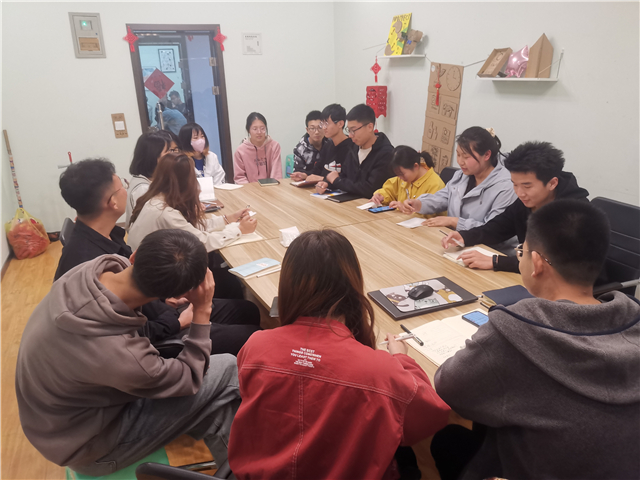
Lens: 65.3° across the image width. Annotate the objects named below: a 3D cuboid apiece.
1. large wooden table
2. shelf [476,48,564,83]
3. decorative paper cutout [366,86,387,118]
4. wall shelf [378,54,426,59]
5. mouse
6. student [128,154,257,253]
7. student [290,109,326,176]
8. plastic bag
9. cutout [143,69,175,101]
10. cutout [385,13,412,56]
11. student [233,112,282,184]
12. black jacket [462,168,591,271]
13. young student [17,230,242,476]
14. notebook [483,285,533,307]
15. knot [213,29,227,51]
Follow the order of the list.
[{"bbox_3d":[0.036,0.306,2.921,1.200,0.750,2.970,-10,20,-23],"label":"large wooden table"},{"bbox_3d":[1.330,-1.183,3.395,0.156,0.194,0.586,-10,21,-23],"label":"shelf"},{"bbox_3d":[0.547,-1.331,4.883,0.143,0.306,0.143,14,24,38],"label":"decorative paper cutout"},{"bbox_3d":[0.738,-1.678,4.572,0.156,0.024,0.571,-10,21,-23],"label":"wall shelf"},{"bbox_3d":[0.387,0.193,1.918,0.105,0.038,0.066,-12,21,-26],"label":"mouse"},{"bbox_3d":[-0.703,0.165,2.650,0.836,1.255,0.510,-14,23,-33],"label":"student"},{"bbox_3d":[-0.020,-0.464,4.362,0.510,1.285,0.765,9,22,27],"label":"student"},{"bbox_3d":[-2.775,-0.067,4.736,0.326,0.439,0.296,-15,23,-33],"label":"plastic bag"},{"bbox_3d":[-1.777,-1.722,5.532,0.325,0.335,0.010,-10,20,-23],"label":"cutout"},{"bbox_3d":[0.759,-1.954,4.760,0.020,0.380,0.300,3,15,-27],"label":"cutout"},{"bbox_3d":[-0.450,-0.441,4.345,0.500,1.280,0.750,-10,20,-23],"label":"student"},{"bbox_3d":[0.997,-0.018,2.410,0.580,0.620,0.540,-10,20,-23],"label":"black jacket"},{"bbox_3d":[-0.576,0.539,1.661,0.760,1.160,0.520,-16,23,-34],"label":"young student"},{"bbox_3d":[0.743,0.238,1.889,0.178,0.026,0.224,-5,19,-9],"label":"notebook"},{"bbox_3d":[-1.122,-2.252,5.605,0.160,0.235,0.020,-10,20,-23],"label":"knot"}]

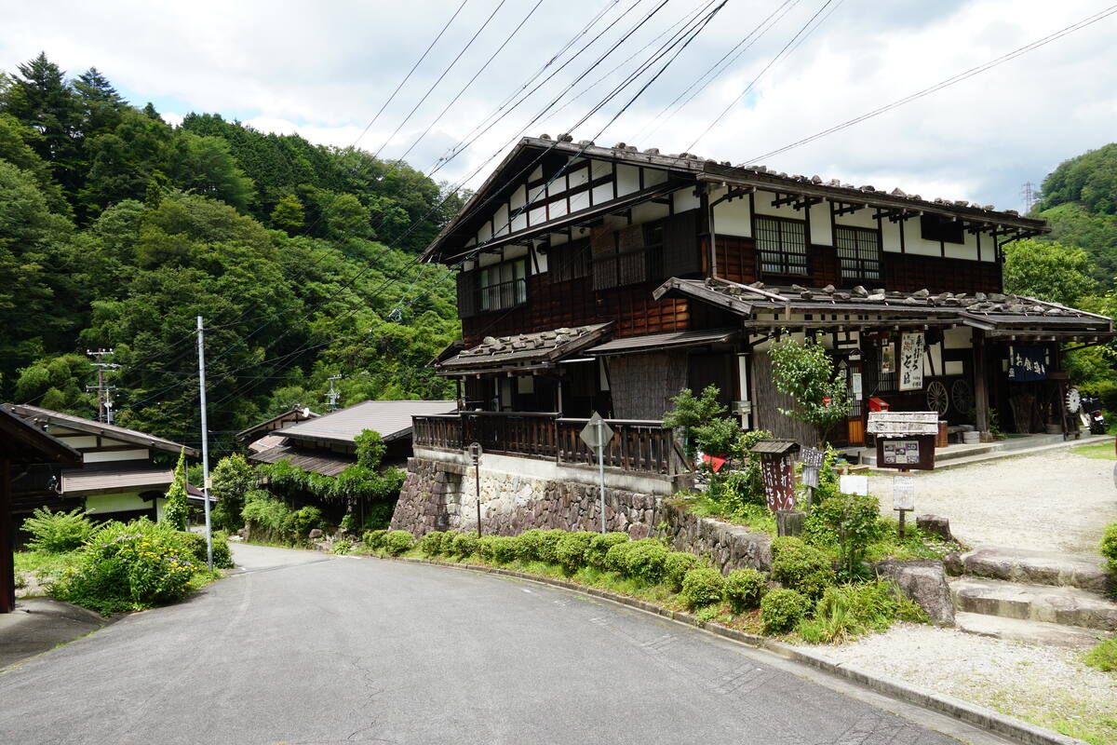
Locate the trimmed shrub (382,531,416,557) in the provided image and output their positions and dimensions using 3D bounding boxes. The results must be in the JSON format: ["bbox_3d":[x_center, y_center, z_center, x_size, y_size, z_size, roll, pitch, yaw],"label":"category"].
[{"bbox_3d":[-3.716,3.955,19.500,0.770,0.600,0.750,-2,-1,-11],"label":"trimmed shrub"}]

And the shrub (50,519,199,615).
[{"bbox_3d":[-5.380,2.386,10.400,1.750,1.100,1.500,-2,-1,-28],"label":"shrub"}]

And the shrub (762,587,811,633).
[{"bbox_3d":[1.975,2.073,7.300,0.440,0.410,0.440,-3,-1,14],"label":"shrub"}]

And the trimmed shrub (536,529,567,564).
[{"bbox_3d":[-0.123,3.084,14.800,0.580,0.600,0.580,-3,-1,-1],"label":"trimmed shrub"}]

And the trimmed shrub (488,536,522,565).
[{"bbox_3d":[-1.010,3.345,15.800,0.640,0.560,0.640,-2,-1,-4],"label":"trimmed shrub"}]

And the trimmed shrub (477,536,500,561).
[{"bbox_3d":[-1.368,3.414,16.300,0.540,0.520,0.540,-2,-1,-5],"label":"trimmed shrub"}]

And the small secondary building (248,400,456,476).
[{"bbox_3d":[-5.937,3.480,34.055,9.600,4.670,13.000,-2,-1,-34],"label":"small secondary building"}]

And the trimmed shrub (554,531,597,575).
[{"bbox_3d":[0.232,2.430,11.300,0.560,0.560,0.560,-2,-1,1],"label":"trimmed shrub"}]

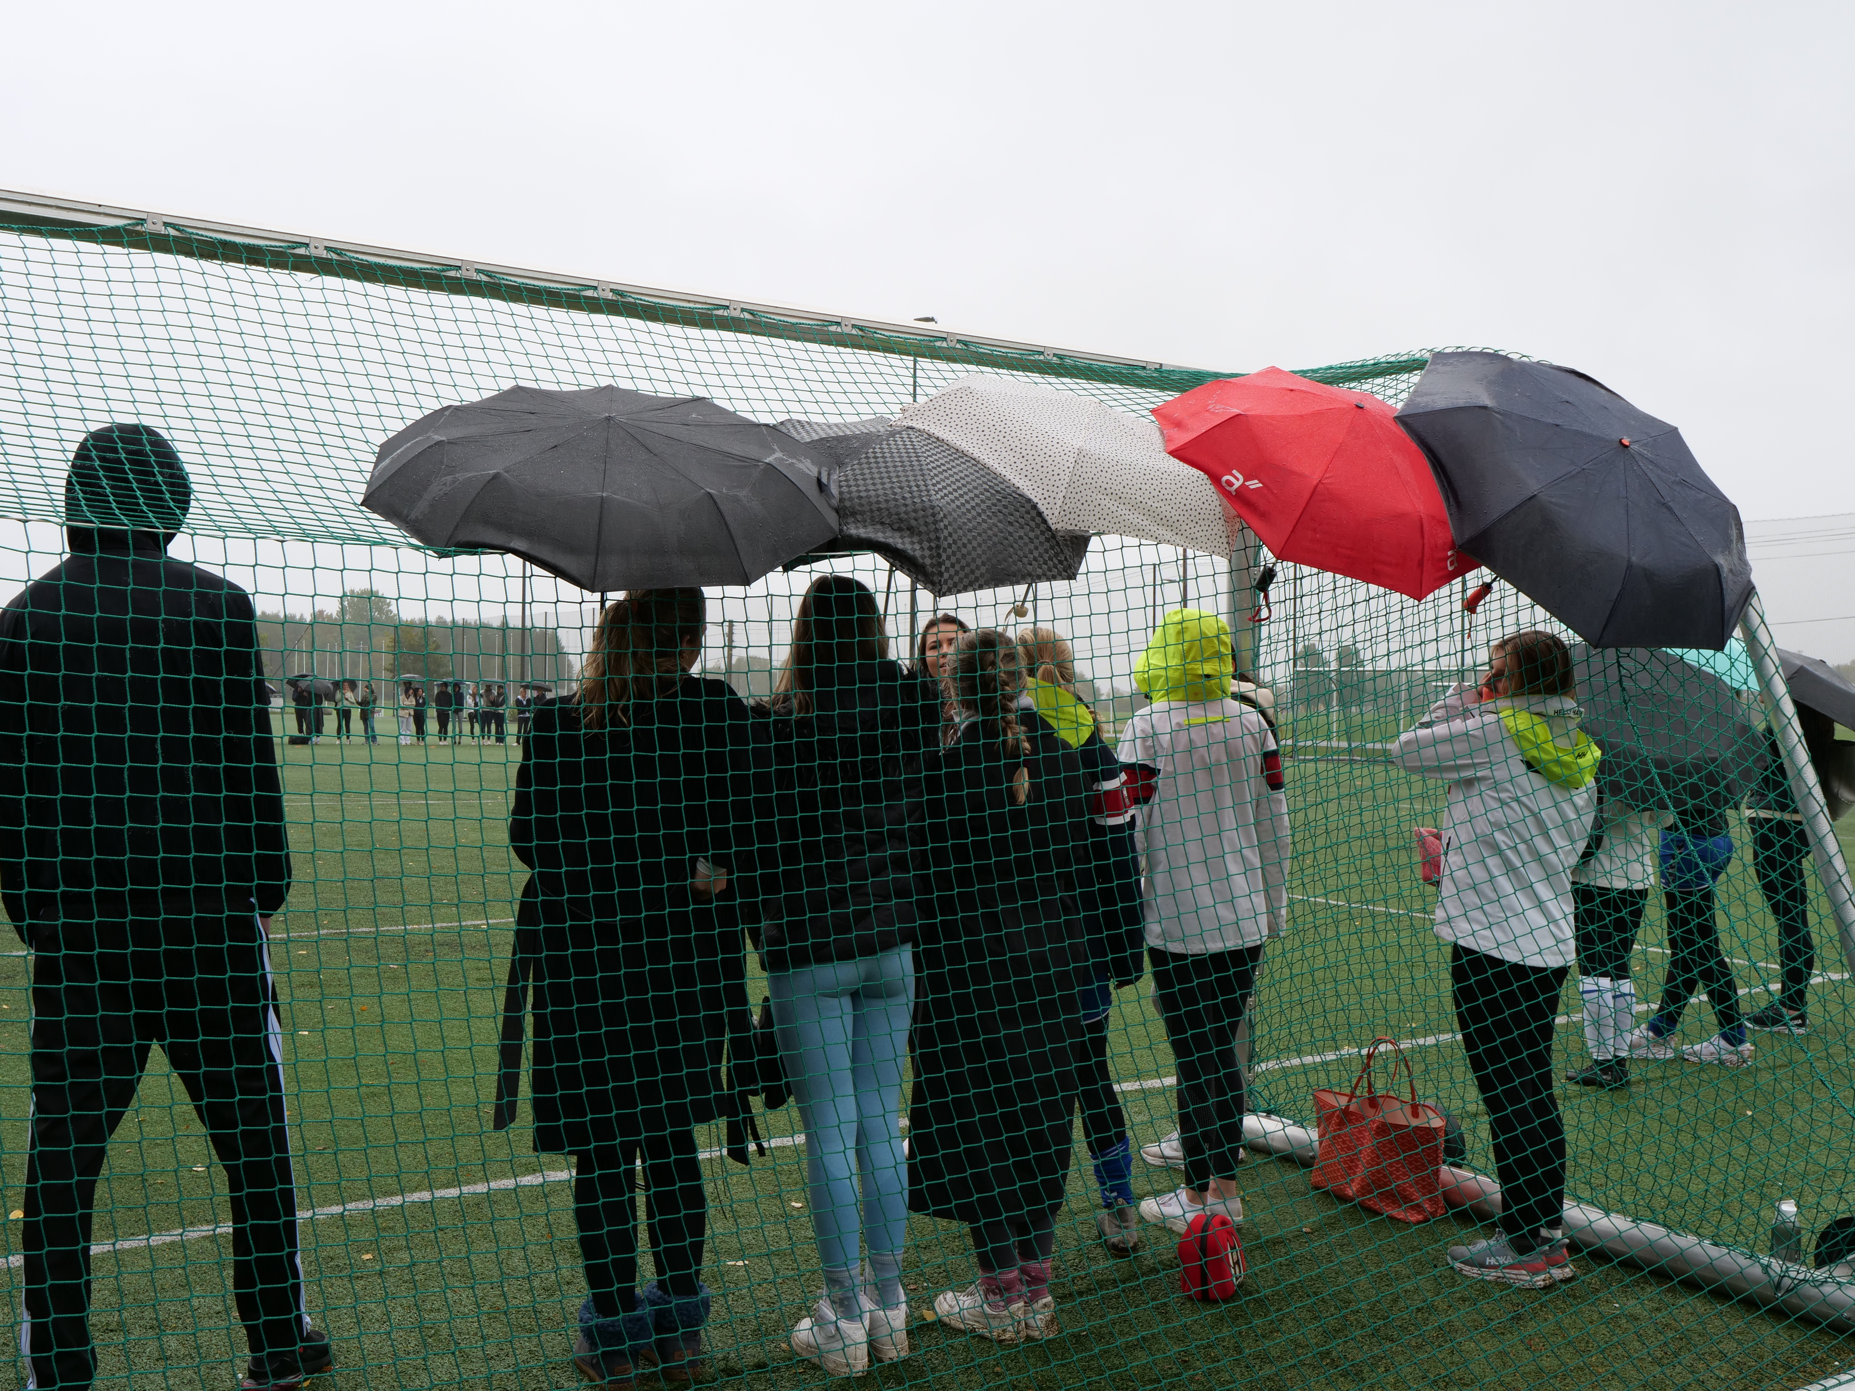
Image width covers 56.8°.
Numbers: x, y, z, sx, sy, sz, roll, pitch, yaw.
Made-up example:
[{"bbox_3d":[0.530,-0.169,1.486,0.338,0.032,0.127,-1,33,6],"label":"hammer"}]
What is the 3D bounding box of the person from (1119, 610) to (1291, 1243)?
[{"bbox_3d":[0.777,0.629,4.818,0.500,1.720,0.360,1,0,-27],"label":"person"}]

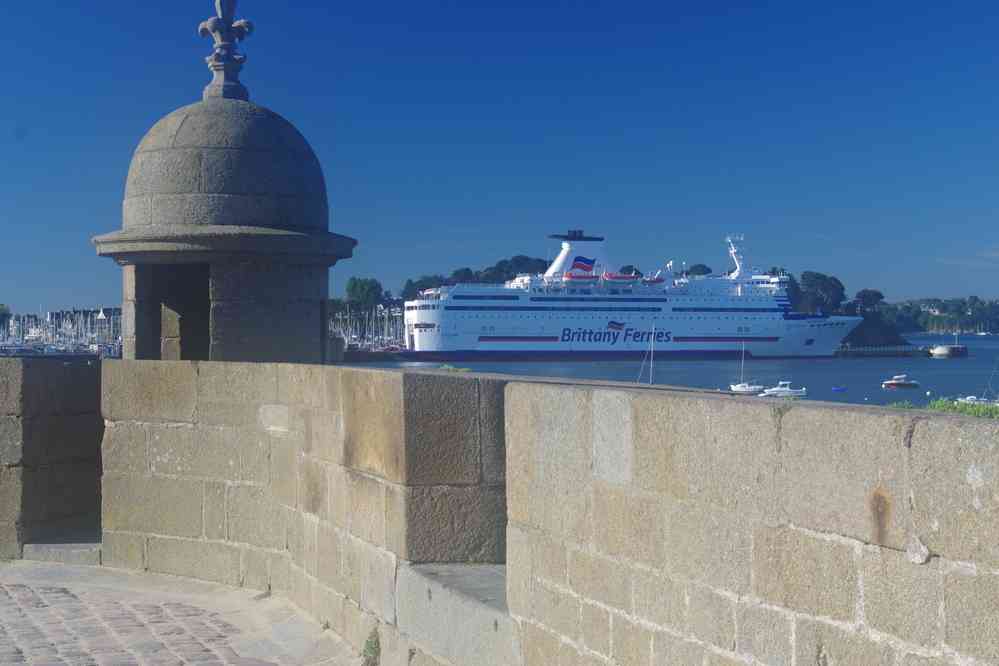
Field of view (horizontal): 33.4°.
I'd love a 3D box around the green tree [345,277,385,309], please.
[{"bbox_3d":[-71.400,-21.000,880.000,20.500,18.000,19.000,0,0,0],"label":"green tree"}]

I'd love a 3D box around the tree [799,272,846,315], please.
[{"bbox_3d":[155.000,-19.000,800.000,23.000,22.500,22.000,0,0,0],"label":"tree"}]

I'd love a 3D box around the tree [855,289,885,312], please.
[{"bbox_3d":[182.000,-15.700,820.000,14.800,12.800,14.000,0,0,0],"label":"tree"}]

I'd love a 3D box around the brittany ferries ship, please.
[{"bbox_3d":[46.300,-11.300,525.000,151.000,41.000,26.000,0,0,-17],"label":"brittany ferries ship"}]

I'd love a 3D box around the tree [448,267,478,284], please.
[{"bbox_3d":[-17.900,-27.300,830.000,14.500,11.500,14.000,0,0,0],"label":"tree"}]

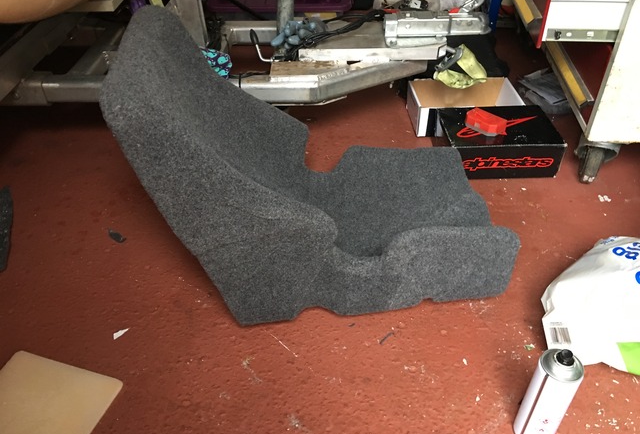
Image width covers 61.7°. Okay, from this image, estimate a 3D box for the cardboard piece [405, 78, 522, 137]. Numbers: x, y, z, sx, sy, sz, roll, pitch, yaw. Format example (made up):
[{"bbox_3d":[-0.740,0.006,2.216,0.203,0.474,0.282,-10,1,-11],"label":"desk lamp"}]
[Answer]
[{"bbox_3d":[0.494,-0.381,1.851,0.342,0.107,0.209,-2,39,-1],"label":"cardboard piece"}]

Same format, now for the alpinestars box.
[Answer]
[{"bbox_3d":[0.542,-0.233,1.659,0.323,0.112,0.239,-1,39,0],"label":"alpinestars box"}]

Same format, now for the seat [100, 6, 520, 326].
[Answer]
[{"bbox_3d":[0.020,-0.141,1.167,0.784,0.597,0.440,-6,39,-6],"label":"seat"}]

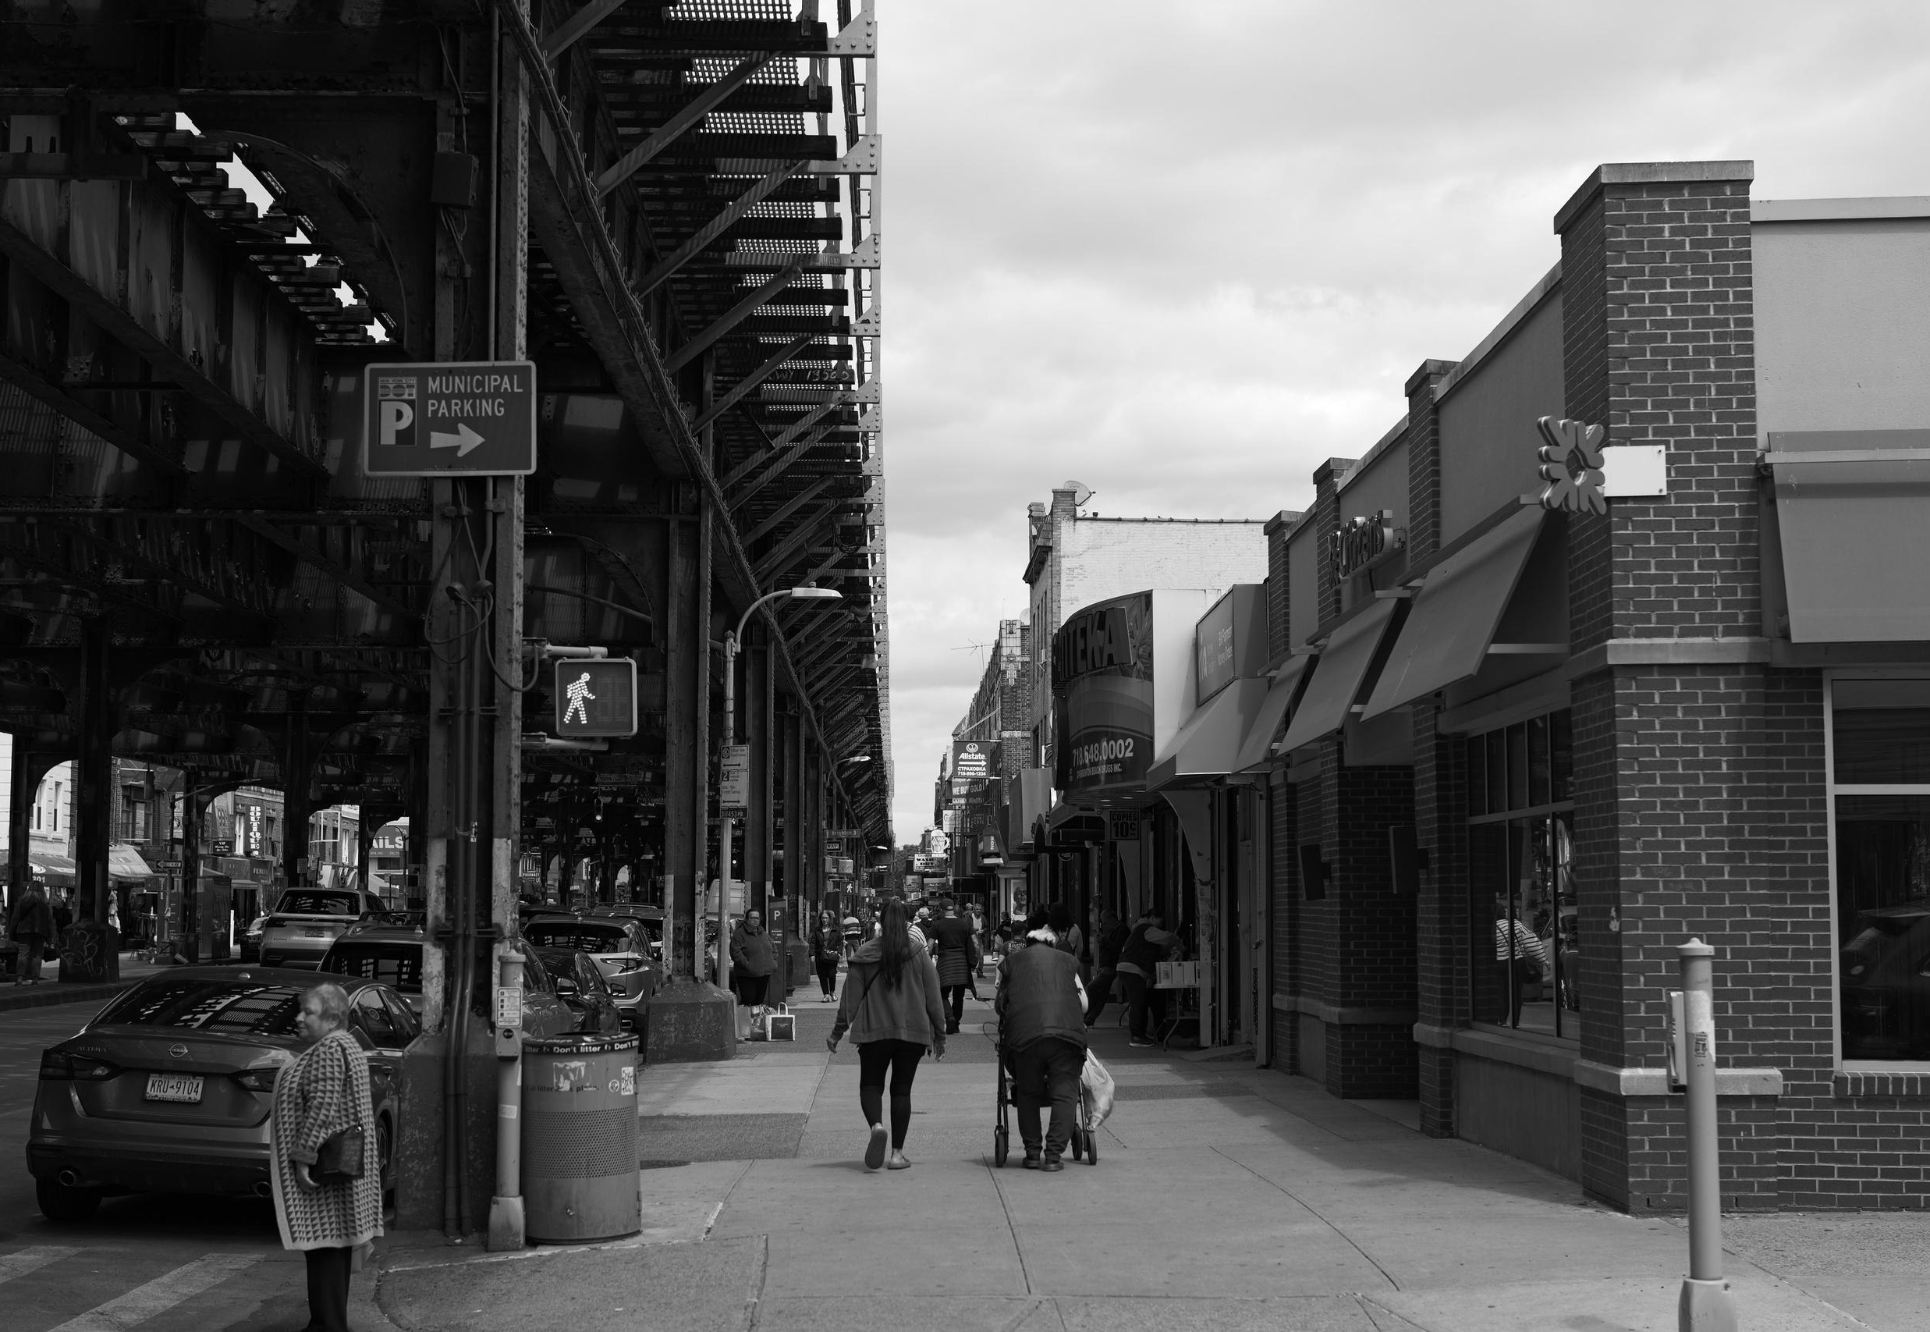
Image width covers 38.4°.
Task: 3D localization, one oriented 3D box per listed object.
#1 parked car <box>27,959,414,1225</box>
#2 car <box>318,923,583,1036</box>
[{"bbox_3d":[-4.291,2.588,17.192,1.850,1.450,4.900,0,-5,-2],"label":"parked car"},{"bbox_3d":[-4.630,3.110,24.600,1.860,1.700,4.600,0,-5,-1],"label":"car"}]

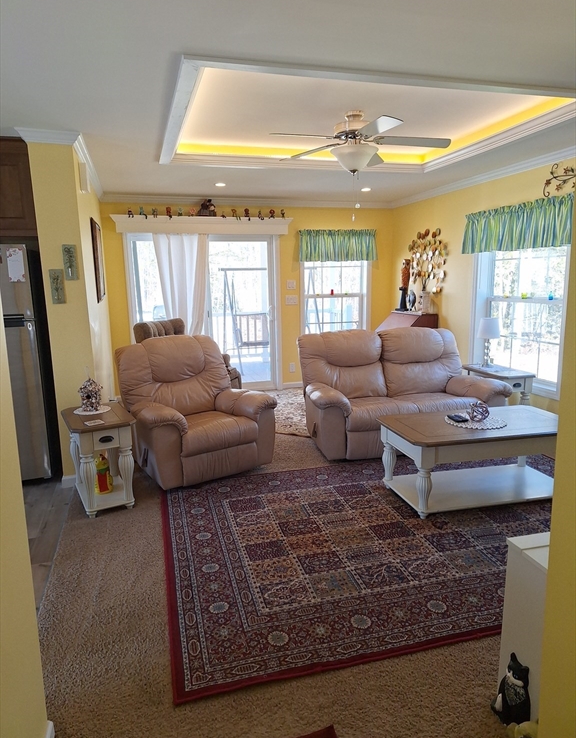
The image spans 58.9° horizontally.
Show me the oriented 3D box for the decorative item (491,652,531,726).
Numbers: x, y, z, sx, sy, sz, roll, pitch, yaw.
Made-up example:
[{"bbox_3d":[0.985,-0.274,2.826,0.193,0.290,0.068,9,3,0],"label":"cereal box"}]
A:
[{"bbox_3d":[0.743,1.058,1.682,0.115,0.235,0.125,4,11,26],"label":"decorative item"}]

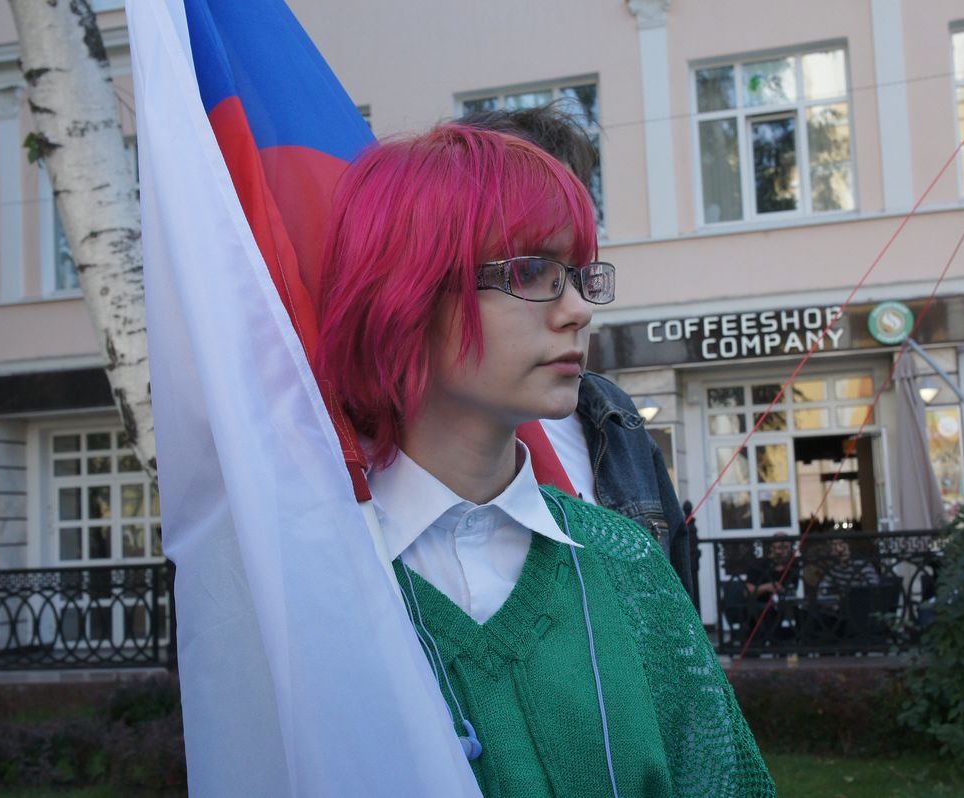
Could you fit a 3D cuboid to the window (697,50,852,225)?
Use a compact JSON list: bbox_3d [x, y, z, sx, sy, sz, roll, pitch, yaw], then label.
[{"bbox_3d":[3.403,-3.052,15.570,1.788,1.937,0.200,-4,-6,15],"label":"window"}]

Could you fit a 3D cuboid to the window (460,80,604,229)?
[{"bbox_3d":[0.583,-2.850,16.347,1.796,1.937,0.200,-4,-6,15],"label":"window"}]

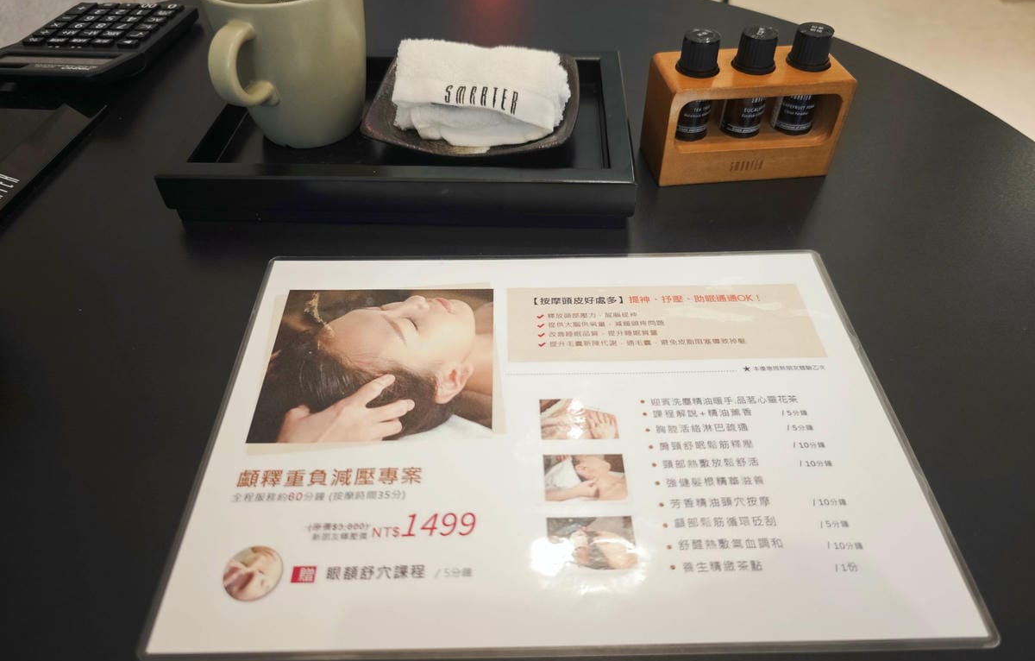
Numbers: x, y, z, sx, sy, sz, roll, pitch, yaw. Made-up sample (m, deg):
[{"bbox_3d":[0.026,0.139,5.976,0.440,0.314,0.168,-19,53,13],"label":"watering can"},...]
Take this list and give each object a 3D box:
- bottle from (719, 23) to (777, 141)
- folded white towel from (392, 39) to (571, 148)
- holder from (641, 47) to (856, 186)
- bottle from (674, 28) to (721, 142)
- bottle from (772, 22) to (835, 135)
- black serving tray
[{"bbox_3d":[0.138,-0.147,0.410,0.025,0.061,0.025,-5,47,-4],"label":"bottle"},{"bbox_3d":[-0.021,-0.147,0.429,0.104,0.036,0.062,7,48,7],"label":"folded white towel"},{"bbox_3d":[0.137,-0.132,0.423,0.107,0.063,0.046,-5,47,-4],"label":"holder"},{"bbox_3d":[0.105,-0.144,0.407,0.025,0.061,0.025,-5,47,-4],"label":"bottle"},{"bbox_3d":[0.171,-0.150,0.412,0.025,0.061,0.025,-5,47,-4],"label":"bottle"},{"bbox_3d":[-0.065,-0.128,0.442,0.266,0.033,0.157,1,47,2],"label":"black serving tray"}]

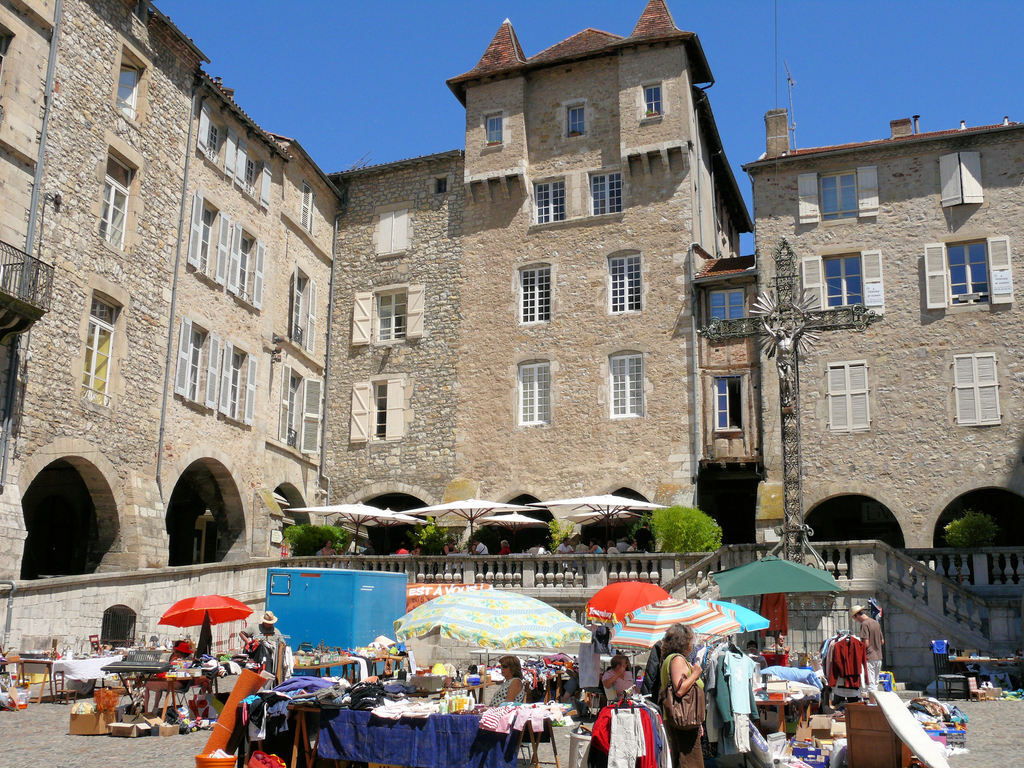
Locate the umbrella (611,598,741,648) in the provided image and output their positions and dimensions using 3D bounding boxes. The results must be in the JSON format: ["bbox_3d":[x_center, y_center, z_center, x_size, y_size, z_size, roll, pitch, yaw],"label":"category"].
[{"bbox_3d":[2.139,3.737,15.606,1.620,1.900,1.620,-2,-12,11],"label":"umbrella"}]

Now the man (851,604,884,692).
[{"bbox_3d":[6.728,5.024,22.724,0.450,1.720,0.500,-11,-16,42],"label":"man"}]

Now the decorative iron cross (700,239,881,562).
[{"bbox_3d":[5.766,0.372,25.004,3.709,7.032,0.600,-4,-13,21],"label":"decorative iron cross"}]

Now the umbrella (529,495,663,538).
[{"bbox_3d":[2.397,4.282,31.924,2.950,2.700,2.950,-5,-13,25],"label":"umbrella"}]

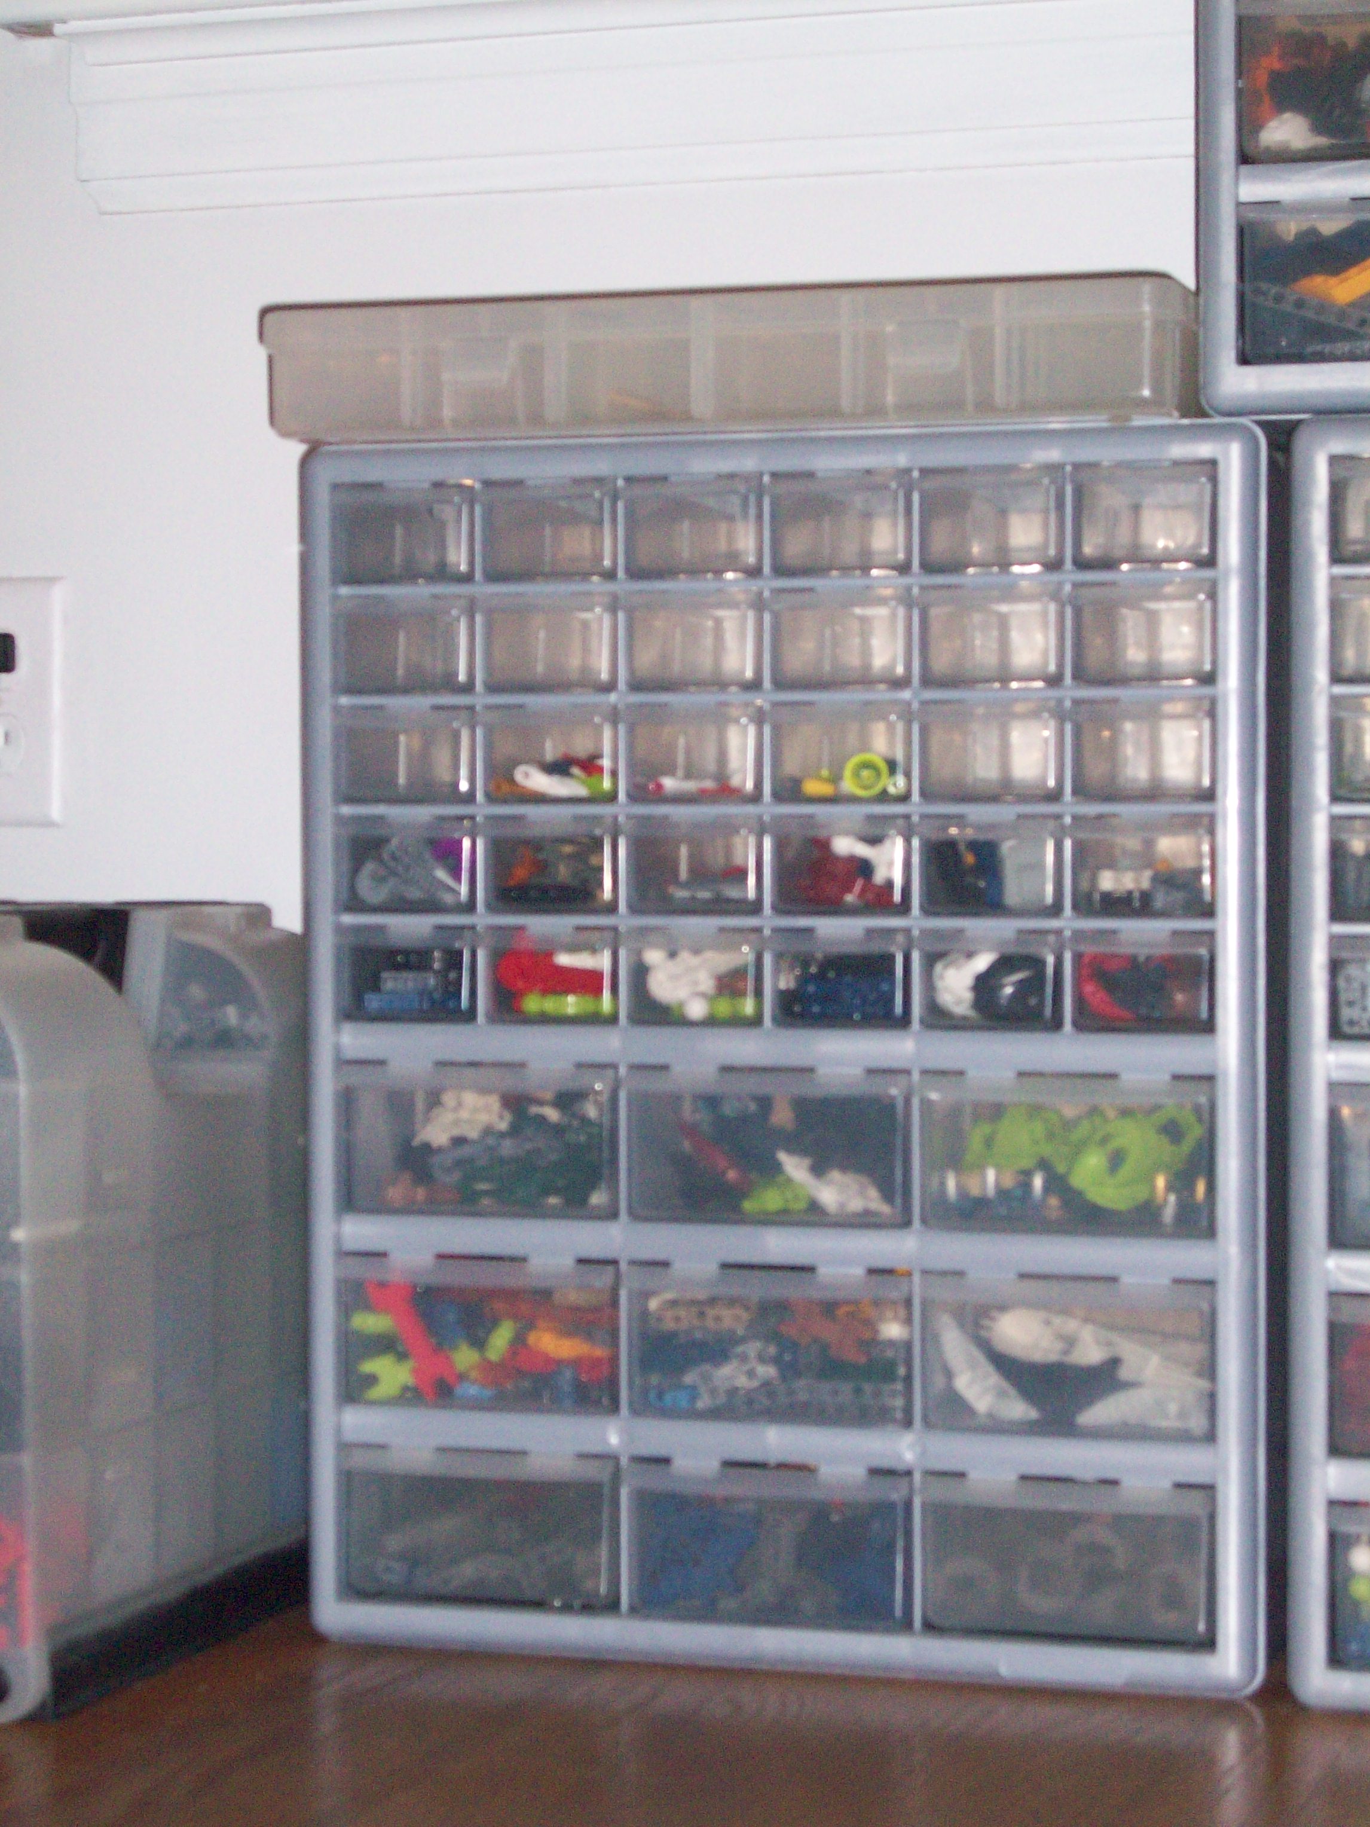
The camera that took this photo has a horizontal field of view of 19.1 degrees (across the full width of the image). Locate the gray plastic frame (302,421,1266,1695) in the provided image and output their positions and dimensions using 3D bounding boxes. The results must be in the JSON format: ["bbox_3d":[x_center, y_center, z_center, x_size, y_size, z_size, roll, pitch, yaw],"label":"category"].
[{"bbox_3d":[0.052,0.052,1.628,0.383,0.476,0.160,0,2,17],"label":"gray plastic frame"}]

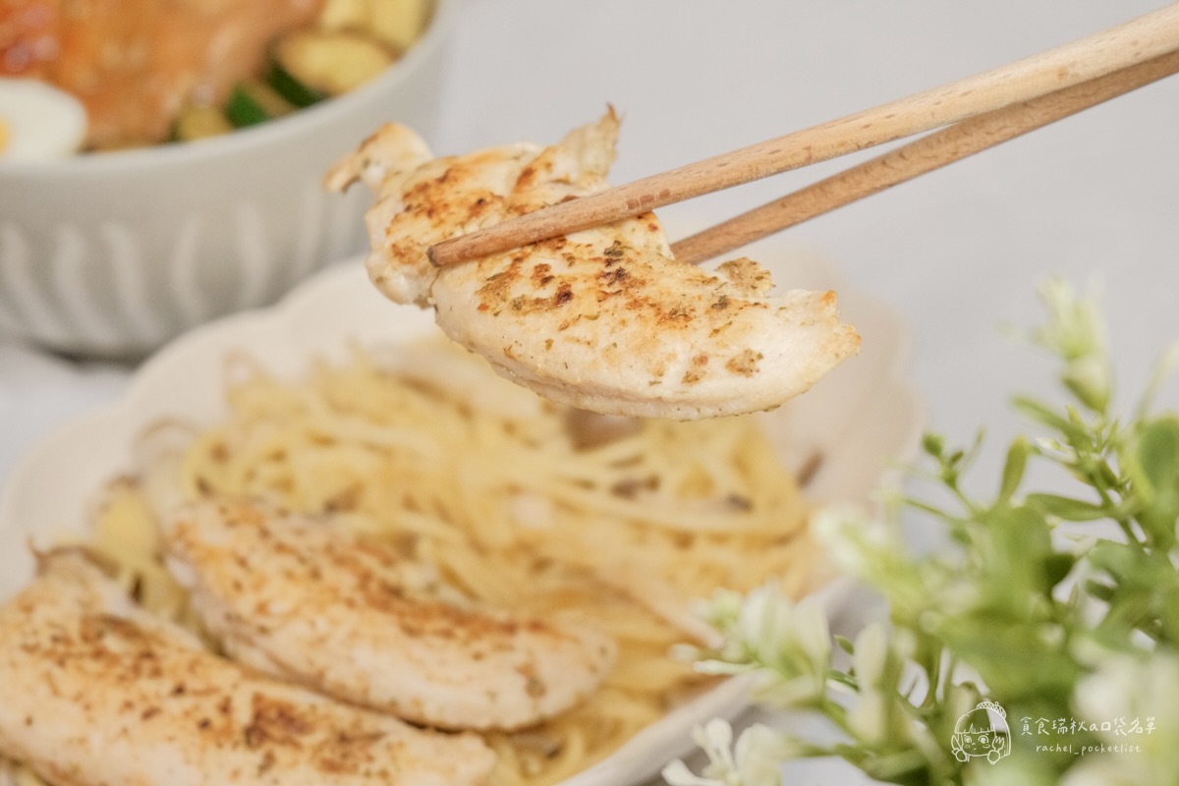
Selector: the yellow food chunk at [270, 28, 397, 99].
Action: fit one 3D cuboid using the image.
[{"bbox_3d":[-0.066,-0.086,0.630,0.034,0.011,0.033,0,38,0],"label":"yellow food chunk"}]

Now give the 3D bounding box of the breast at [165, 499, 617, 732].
[{"bbox_3d":[-0.043,0.047,0.500,0.107,0.024,0.042,21,43,24],"label":"breast"}]

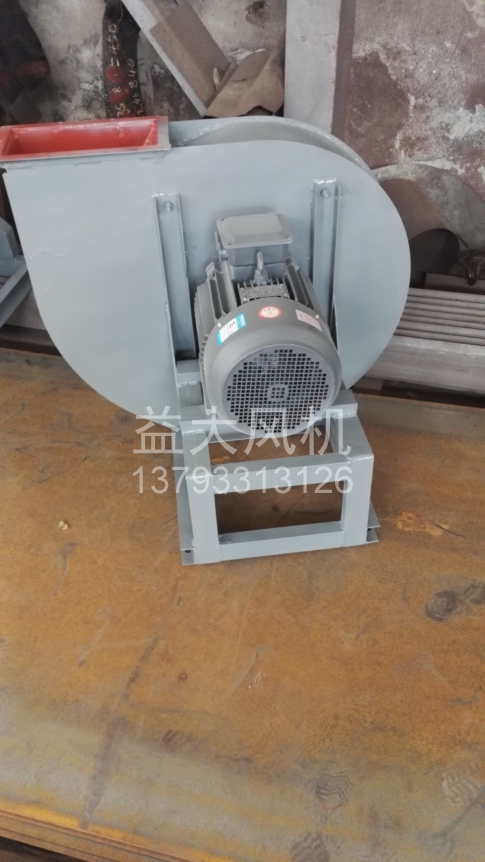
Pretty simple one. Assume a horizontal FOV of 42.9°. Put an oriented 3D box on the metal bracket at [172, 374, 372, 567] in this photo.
[{"bbox_3d":[0.067,0.041,1.701,0.517,0.332,0.494,-6,38,-4],"label":"metal bracket"}]

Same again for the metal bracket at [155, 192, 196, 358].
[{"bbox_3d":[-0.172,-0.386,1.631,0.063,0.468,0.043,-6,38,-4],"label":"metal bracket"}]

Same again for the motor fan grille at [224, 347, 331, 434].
[{"bbox_3d":[0.075,-0.090,1.337,0.237,0.237,0.029,-6,38,-4],"label":"motor fan grille"}]

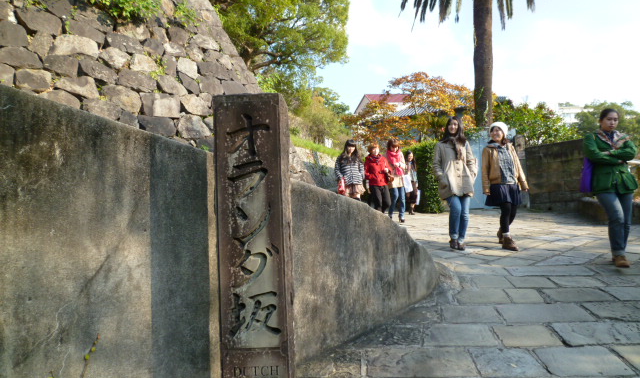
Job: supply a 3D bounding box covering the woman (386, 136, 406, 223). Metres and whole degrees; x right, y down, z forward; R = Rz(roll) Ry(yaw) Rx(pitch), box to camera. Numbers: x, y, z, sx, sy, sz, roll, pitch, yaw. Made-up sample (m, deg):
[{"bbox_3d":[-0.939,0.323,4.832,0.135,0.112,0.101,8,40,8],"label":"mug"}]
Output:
[{"bbox_3d":[1.466,-0.153,8.500,0.450,1.610,0.370,-1,-2,-14],"label":"woman"}]

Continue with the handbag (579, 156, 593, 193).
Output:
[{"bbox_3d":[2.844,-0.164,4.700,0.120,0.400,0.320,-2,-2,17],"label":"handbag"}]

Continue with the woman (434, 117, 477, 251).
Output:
[{"bbox_3d":[1.655,-0.061,5.400,0.490,1.610,0.340,-2,-2,0],"label":"woman"}]

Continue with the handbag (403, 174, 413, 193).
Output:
[{"bbox_3d":[1.745,-0.099,8.750,0.240,0.370,0.120,-1,-2,-21],"label":"handbag"}]

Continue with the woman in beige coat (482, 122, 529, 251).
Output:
[{"bbox_3d":[2.299,-0.037,5.500,0.510,1.580,0.400,-2,-2,-5],"label":"woman in beige coat"}]

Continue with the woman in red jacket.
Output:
[{"bbox_3d":[1.108,-0.095,8.400,0.470,1.560,0.380,-1,-2,-18],"label":"woman in red jacket"}]

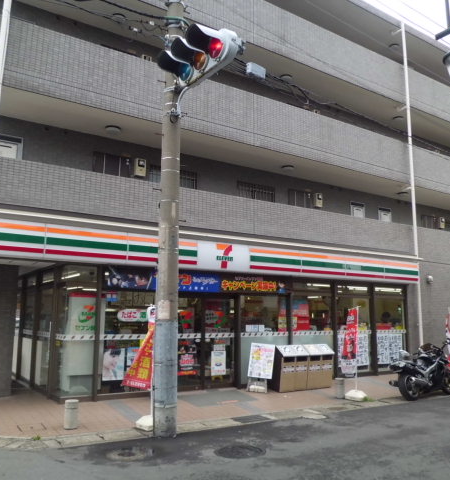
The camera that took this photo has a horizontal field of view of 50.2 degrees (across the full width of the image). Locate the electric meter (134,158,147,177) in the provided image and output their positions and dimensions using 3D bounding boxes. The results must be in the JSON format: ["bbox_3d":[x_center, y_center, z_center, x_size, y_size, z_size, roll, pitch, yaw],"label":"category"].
[{"bbox_3d":[-2.269,-1.946,12.954,0.240,0.440,0.130,6,-12,-32],"label":"electric meter"}]

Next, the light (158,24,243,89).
[{"bbox_3d":[-0.379,-2.391,6.347,0.550,0.420,1.220,6,-12,-32],"label":"light"}]

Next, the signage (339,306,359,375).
[{"bbox_3d":[2.665,2.198,10.408,0.120,1.431,0.450,6,-12,-32],"label":"signage"}]

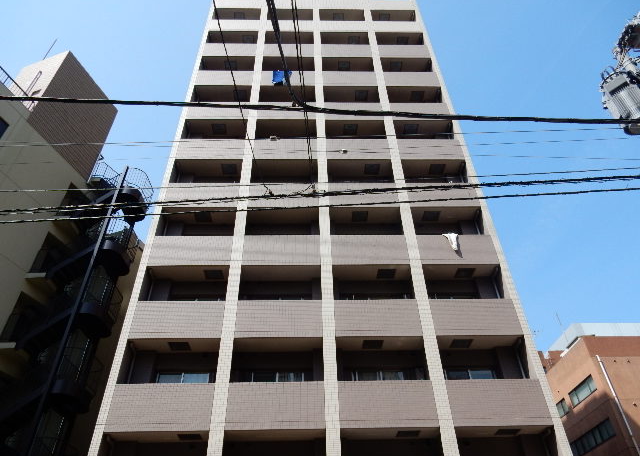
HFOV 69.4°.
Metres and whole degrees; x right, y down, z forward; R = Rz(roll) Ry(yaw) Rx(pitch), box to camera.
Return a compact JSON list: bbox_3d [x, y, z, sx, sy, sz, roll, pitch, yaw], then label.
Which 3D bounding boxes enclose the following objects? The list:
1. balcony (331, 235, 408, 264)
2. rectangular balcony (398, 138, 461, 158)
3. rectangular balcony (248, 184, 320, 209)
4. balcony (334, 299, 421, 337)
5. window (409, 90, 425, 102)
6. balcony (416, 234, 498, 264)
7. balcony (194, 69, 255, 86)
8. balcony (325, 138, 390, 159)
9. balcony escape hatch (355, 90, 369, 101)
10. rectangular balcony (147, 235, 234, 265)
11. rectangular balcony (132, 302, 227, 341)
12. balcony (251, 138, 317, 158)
[{"bbox_3d":[1.819,1.157,17.379,2.806,1.339,1.100,0,-40,-2],"label":"balcony"},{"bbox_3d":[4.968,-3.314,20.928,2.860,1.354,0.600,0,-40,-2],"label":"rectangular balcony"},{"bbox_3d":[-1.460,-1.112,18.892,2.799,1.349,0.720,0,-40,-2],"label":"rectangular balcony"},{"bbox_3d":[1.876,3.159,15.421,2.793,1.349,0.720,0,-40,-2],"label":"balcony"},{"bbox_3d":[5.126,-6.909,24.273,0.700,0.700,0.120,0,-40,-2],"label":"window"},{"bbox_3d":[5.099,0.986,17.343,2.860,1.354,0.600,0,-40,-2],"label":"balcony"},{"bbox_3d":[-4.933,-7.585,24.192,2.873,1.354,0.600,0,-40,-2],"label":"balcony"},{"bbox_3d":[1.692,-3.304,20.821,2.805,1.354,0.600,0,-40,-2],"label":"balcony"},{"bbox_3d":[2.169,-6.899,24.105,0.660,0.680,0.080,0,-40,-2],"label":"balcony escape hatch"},{"bbox_3d":[-4.651,1.171,17.162,2.906,1.339,1.100,0,-40,-2],"label":"rectangular balcony"},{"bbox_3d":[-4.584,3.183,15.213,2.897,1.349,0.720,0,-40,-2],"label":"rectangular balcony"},{"bbox_3d":[-1.520,-3.126,20.846,2.806,1.339,1.100,0,-40,-2],"label":"balcony"}]

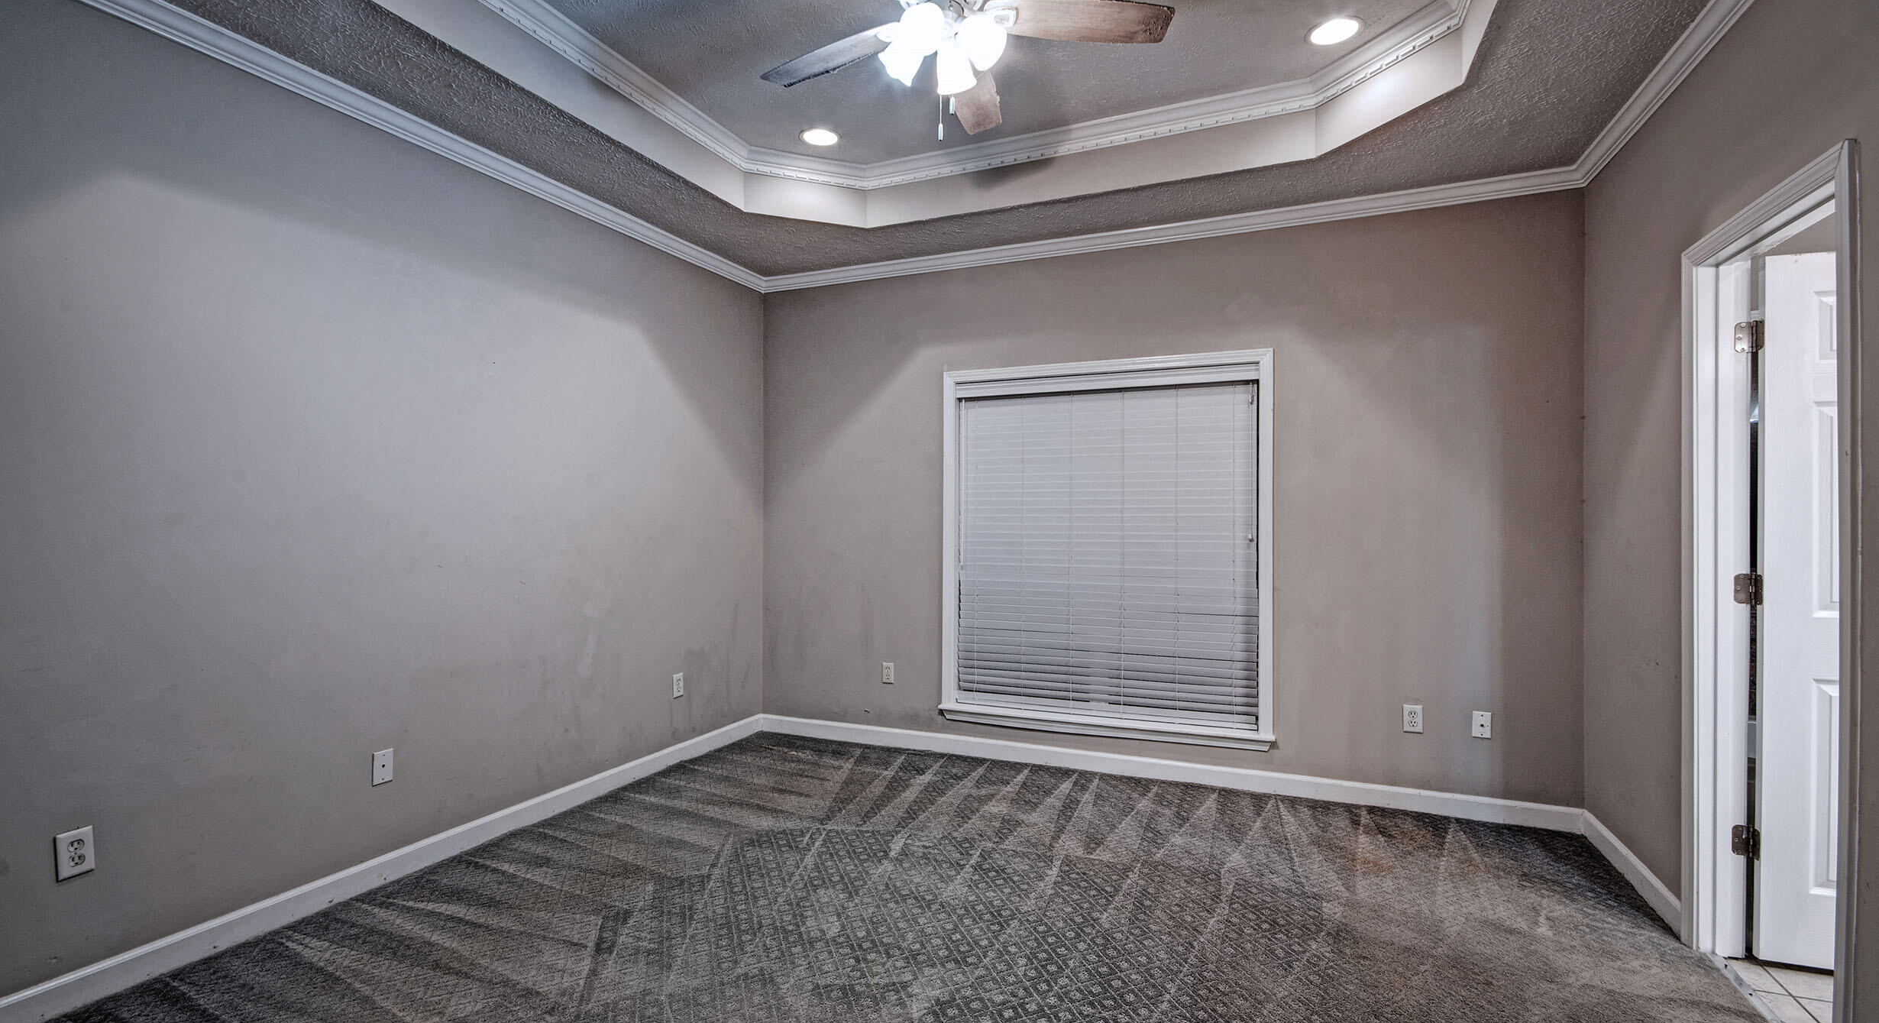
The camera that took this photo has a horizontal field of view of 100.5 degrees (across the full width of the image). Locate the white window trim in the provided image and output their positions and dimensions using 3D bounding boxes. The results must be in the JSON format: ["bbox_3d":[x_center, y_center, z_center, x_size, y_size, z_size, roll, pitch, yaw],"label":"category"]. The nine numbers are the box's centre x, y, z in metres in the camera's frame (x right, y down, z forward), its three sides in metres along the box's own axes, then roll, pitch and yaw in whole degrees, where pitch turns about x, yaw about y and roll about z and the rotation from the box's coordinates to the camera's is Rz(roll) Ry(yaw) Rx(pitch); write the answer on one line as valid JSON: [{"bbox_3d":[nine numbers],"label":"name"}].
[{"bbox_3d":[0.794,0.184,3.967,1.671,1.881,0.080,0,0,22],"label":"white window trim"}]

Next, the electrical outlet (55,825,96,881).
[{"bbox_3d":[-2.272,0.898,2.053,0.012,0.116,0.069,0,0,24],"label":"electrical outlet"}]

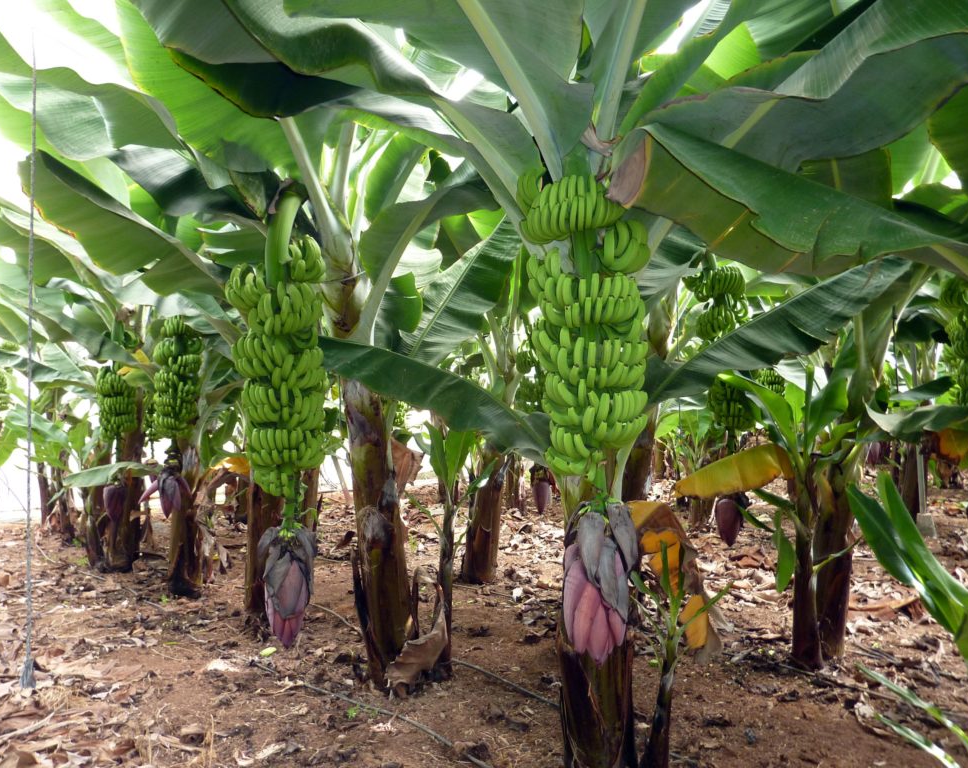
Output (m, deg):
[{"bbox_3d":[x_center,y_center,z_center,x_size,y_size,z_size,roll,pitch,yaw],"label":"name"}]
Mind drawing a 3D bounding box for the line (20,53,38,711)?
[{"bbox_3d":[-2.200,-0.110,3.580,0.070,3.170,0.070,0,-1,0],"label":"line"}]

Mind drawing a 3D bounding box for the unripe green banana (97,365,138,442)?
[{"bbox_3d":[-2.870,0.140,5.800,0.320,0.620,0.320,0,-1,0],"label":"unripe green banana"}]

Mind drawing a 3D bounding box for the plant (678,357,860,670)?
[{"bbox_3d":[1.520,0.675,3.920,1.000,1.650,0.850,0,-1,0],"label":"plant"}]

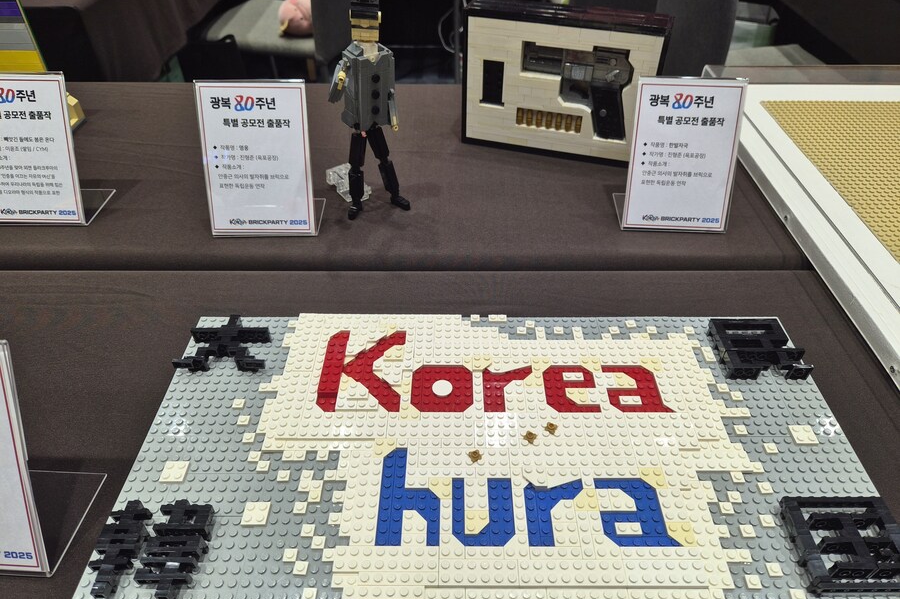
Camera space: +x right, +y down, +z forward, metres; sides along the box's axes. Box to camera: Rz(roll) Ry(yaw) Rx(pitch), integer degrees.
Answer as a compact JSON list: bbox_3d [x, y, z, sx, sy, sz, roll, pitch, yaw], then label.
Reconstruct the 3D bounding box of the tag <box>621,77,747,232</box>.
[{"bbox_3d":[0.243,-0.151,0.624,0.109,0.142,0.072,2,42,3],"label":"tag"}]

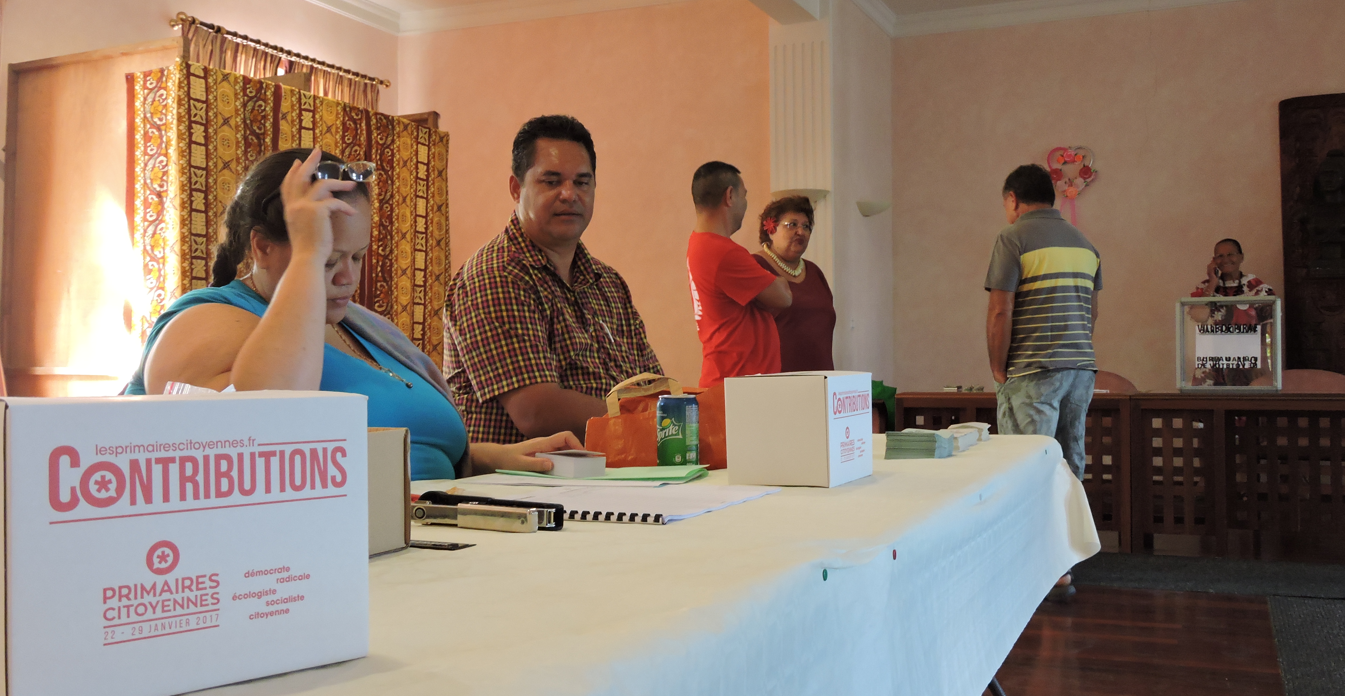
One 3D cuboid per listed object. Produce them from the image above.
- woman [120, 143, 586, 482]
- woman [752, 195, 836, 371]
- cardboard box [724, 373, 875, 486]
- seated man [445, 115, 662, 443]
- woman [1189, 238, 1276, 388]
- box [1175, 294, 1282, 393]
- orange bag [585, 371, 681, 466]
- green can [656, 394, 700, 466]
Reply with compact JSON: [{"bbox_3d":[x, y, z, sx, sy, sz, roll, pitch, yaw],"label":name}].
[{"bbox_3d":[-0.440,0.320,1.790,0.760,1.210,0.620,0,-1,23],"label":"woman"},{"bbox_3d":[0.448,0.190,4.930,0.460,1.570,0.330,0,-1,-25],"label":"woman"},{"bbox_3d":[0.182,0.114,1.813,0.148,0.148,0.190,0,-1,26],"label":"cardboard box"},{"bbox_3d":[-0.120,0.250,2.350,0.700,1.370,0.560,-1,-1,40],"label":"seated man"},{"bbox_3d":[3.090,0.196,7.100,0.480,1.610,0.330,0,-1,21],"label":"woman"},{"bbox_3d":[2.785,-0.012,6.420,0.470,0.470,0.380,0,-1,24],"label":"box"},{"bbox_3d":[-0.032,0.121,2.100,0.200,0.155,0.110,0,-1,14],"label":"orange bag"},{"bbox_3d":[0.009,0.133,2.021,0.066,0.115,0.066,0,-1,0],"label":"green can"}]

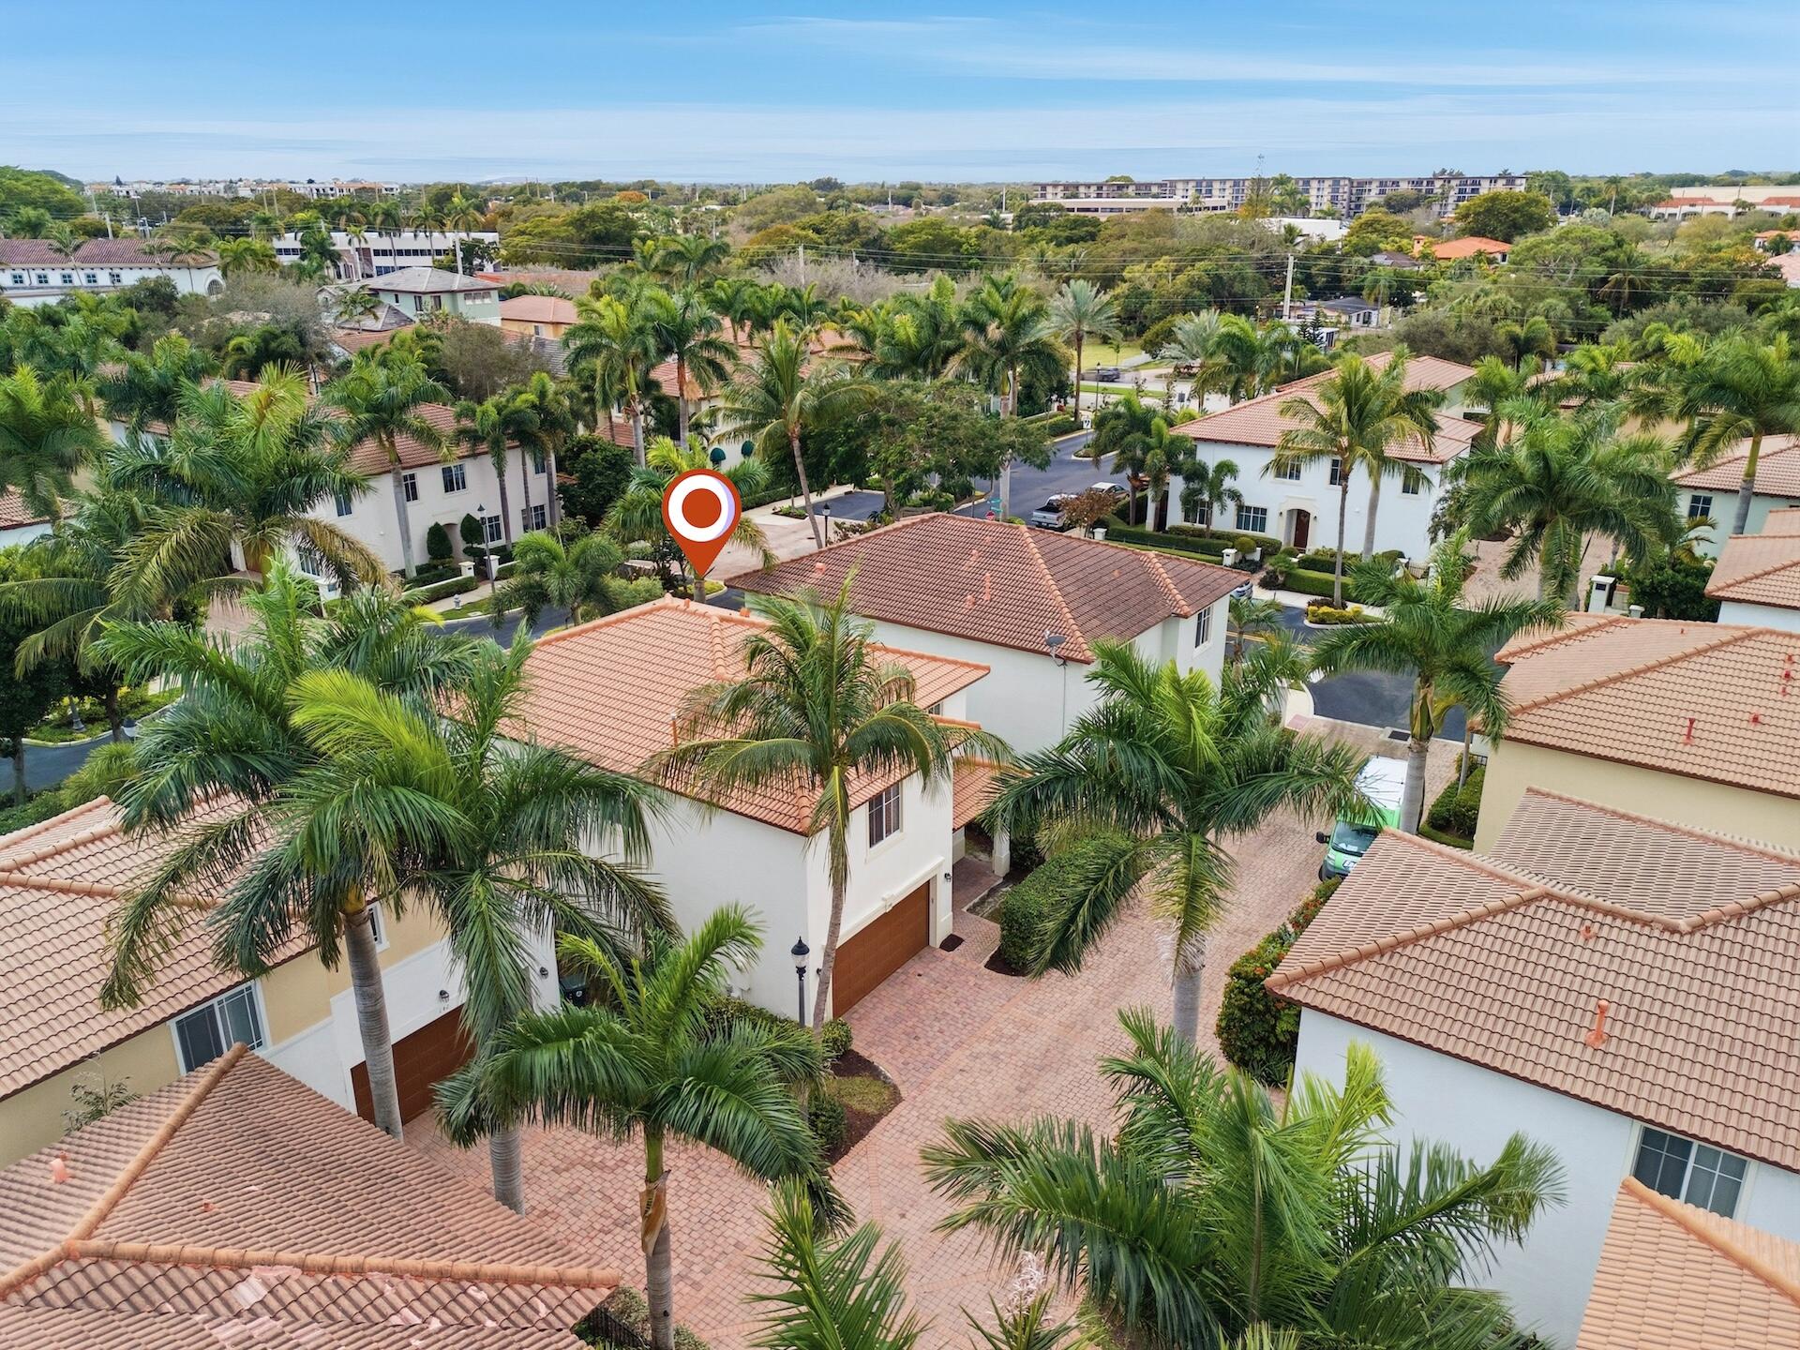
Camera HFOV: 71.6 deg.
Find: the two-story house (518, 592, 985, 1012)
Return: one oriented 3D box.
[{"bbox_3d":[-5.931,2.191,43.237,17.370,8.690,13.740,13,24,32],"label":"two-story house"}]

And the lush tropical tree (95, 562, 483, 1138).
[{"bbox_3d":[-13.319,5.159,28.823,8.180,13.840,8.080,0,20,0],"label":"lush tropical tree"}]

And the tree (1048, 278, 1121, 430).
[{"bbox_3d":[17.794,-30.856,120.079,6.770,13.130,6.670,0,20,0],"label":"tree"}]

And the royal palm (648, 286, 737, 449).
[{"bbox_3d":[-17.160,-23.953,101.911,7.070,13.640,7.070,0,20,0],"label":"royal palm"}]

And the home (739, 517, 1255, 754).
[{"bbox_3d":[3.839,-2.392,51.115,16.400,8.000,13.300,14,25,33],"label":"home"}]

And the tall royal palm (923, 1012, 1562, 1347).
[{"bbox_3d":[4.474,11.147,16.575,7.580,11.720,7.370,0,20,0],"label":"tall royal palm"}]

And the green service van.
[{"bbox_3d":[15.099,4.930,39.648,2.080,2.500,5.600,12,24,29],"label":"green service van"}]

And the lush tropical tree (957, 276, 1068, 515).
[{"bbox_3d":[7.140,-17.311,80.116,6.770,15.180,6.770,2,21,5],"label":"lush tropical tree"}]

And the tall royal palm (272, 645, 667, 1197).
[{"bbox_3d":[-7.787,5.608,23.732,6.530,12.590,6.530,-8,22,-20],"label":"tall royal palm"}]

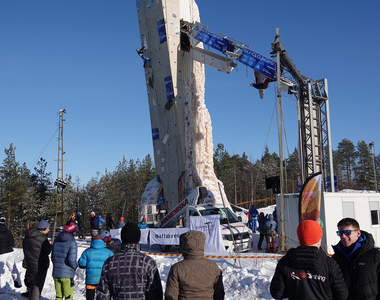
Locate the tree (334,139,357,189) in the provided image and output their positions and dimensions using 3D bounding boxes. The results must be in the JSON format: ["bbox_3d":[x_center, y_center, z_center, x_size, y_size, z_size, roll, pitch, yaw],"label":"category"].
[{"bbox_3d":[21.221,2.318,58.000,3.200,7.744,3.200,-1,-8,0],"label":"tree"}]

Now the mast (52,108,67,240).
[{"bbox_3d":[-8.106,1.500,26.500,0.900,8.244,0.800,-1,-8,0],"label":"mast"}]

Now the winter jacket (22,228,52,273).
[{"bbox_3d":[-3.323,2.167,9.200,0.560,0.899,0.400,-8,-11,41],"label":"winter jacket"}]

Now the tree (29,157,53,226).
[{"bbox_3d":[-12.928,3.750,37.000,2.100,6.241,2.100,-1,-8,0],"label":"tree"}]

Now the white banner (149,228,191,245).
[{"bbox_3d":[-0.875,3.802,18.600,1.780,0.705,0.060,-1,-8,0],"label":"white banner"}]

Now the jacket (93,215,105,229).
[{"bbox_3d":[-5.294,4.226,25.000,0.580,0.795,0.380,-7,-10,37],"label":"jacket"}]

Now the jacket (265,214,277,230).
[{"bbox_3d":[3.605,3.211,18.800,0.500,0.663,0.340,0,-8,-6],"label":"jacket"}]

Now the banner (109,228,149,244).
[{"bbox_3d":[-2.635,3.800,18.600,1.760,0.675,0.060,-1,-8,0],"label":"banner"}]

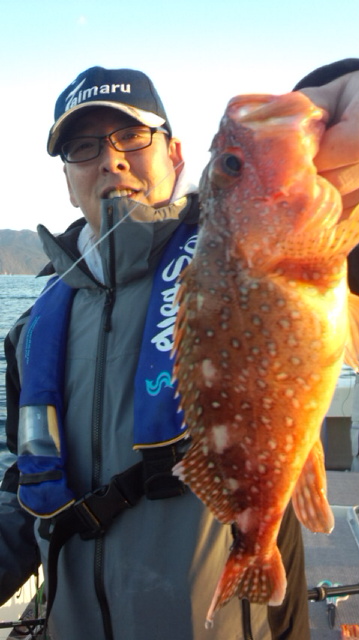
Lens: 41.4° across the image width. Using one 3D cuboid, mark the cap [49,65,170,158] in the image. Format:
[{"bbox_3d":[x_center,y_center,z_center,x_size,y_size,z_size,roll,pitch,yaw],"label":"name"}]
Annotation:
[{"bbox_3d":[-0.109,-0.313,0.703,0.175,0.128,0.272,-12,6,6],"label":"cap"}]

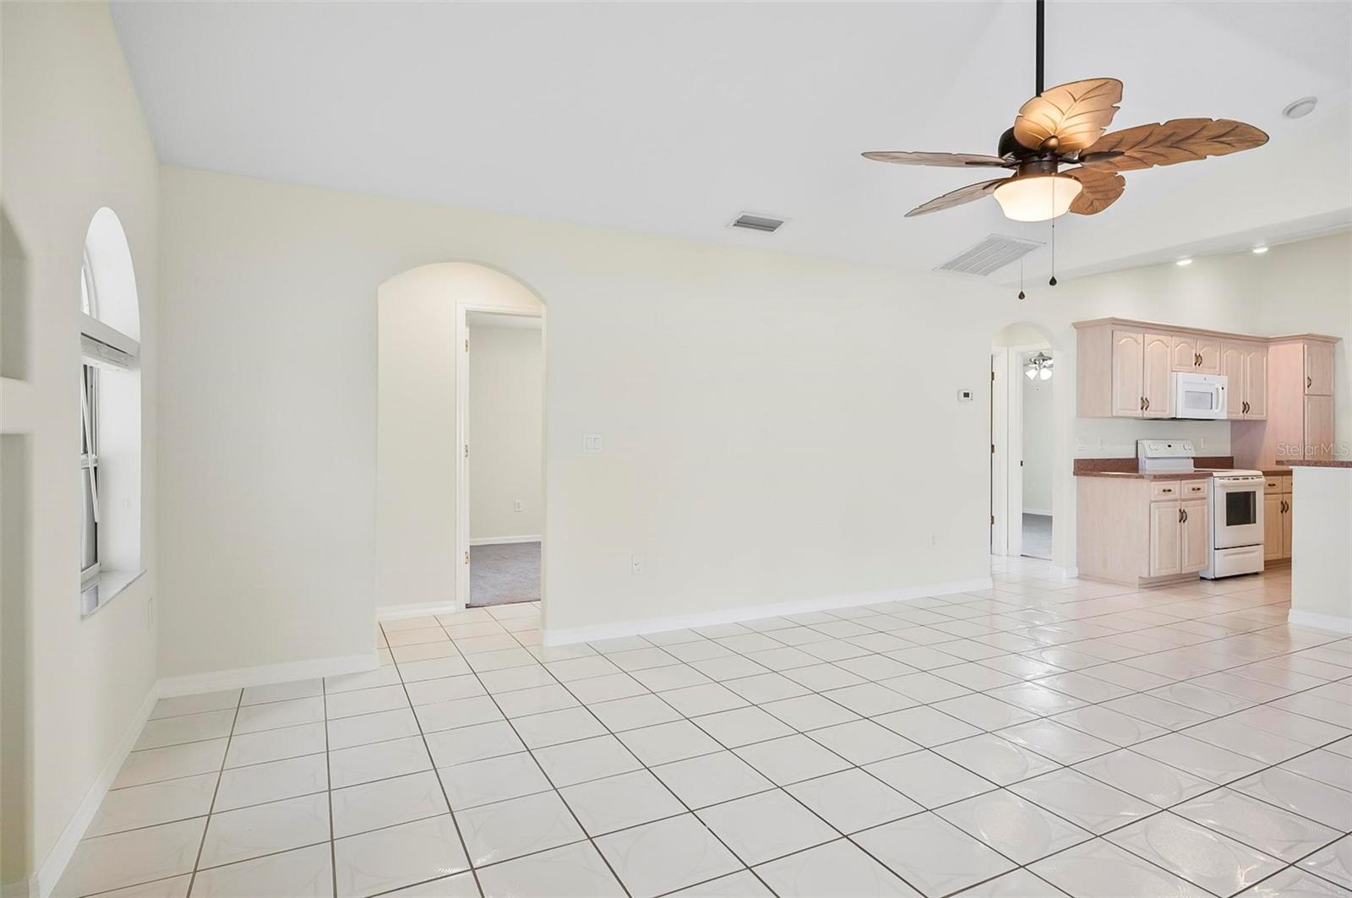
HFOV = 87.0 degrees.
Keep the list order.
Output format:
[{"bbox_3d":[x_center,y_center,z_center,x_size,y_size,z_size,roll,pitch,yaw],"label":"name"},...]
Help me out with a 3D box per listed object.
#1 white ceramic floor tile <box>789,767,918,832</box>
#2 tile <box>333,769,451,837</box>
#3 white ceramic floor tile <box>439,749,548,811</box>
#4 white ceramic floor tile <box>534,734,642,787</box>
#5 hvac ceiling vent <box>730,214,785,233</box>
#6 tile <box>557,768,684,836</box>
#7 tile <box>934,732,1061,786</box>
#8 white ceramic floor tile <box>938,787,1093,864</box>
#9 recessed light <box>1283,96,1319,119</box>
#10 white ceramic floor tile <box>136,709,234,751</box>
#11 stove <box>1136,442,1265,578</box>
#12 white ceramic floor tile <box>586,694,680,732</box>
[{"bbox_3d":[0.569,1.130,2.293,0.327,0.010,0.324,0,1,-27],"label":"white ceramic floor tile"},{"bbox_3d":[-0.926,1.145,2.304,0.332,0.010,0.332,0,1,-27],"label":"tile"},{"bbox_3d":[-0.619,1.128,2.425,0.327,0.010,0.324,0,1,-27],"label":"white ceramic floor tile"},{"bbox_3d":[-0.327,1.141,2.612,0.332,0.010,0.332,0,1,-27],"label":"white ceramic floor tile"},{"bbox_3d":[0.504,-1.349,4.297,0.310,0.020,0.155,0,-14,-27],"label":"hvac ceiling vent"},{"bbox_3d":[-0.174,1.129,2.283,0.327,0.010,0.324,0,1,-27],"label":"tile"},{"bbox_3d":[1.182,1.147,2.639,0.333,0.010,0.330,0,1,-27],"label":"tile"},{"bbox_3d":[1.023,1.146,2.174,0.332,0.010,0.332,0,1,-27],"label":"white ceramic floor tile"},{"bbox_3d":[3.288,-1.780,3.745,0.146,0.038,0.146,0,-14,-27],"label":"recessed light"},{"bbox_3d":[-1.980,1.138,2.893,0.332,0.010,0.332,0,1,-27],"label":"white ceramic floor tile"},{"bbox_3d":[4.684,0.514,6.389,0.770,1.170,0.660,0,1,-27],"label":"stove"},{"bbox_3d":[-0.174,1.123,3.024,0.327,0.010,0.324,0,1,-27],"label":"white ceramic floor tile"}]

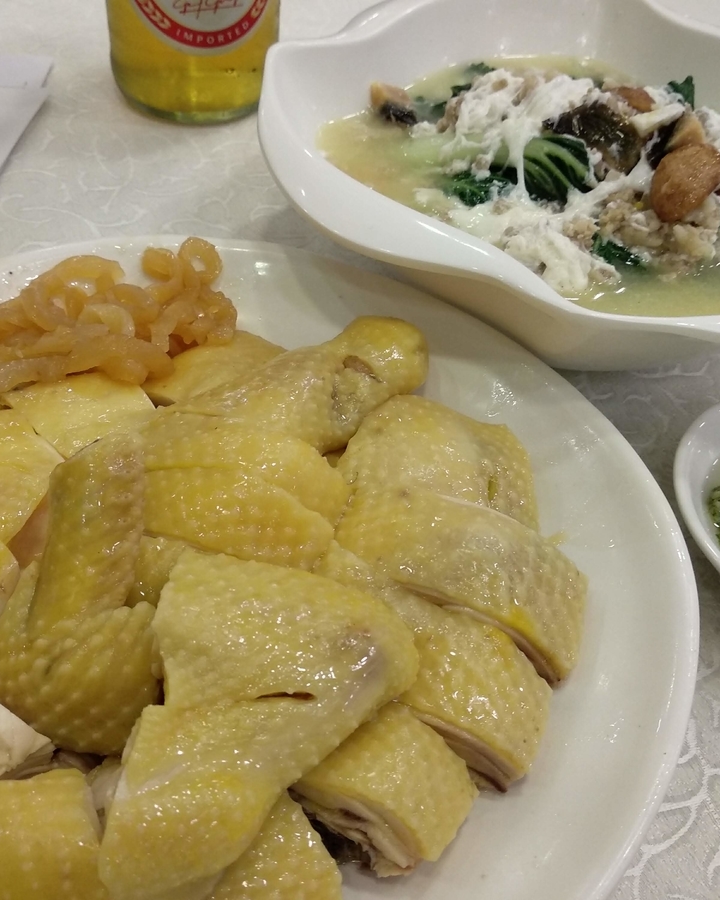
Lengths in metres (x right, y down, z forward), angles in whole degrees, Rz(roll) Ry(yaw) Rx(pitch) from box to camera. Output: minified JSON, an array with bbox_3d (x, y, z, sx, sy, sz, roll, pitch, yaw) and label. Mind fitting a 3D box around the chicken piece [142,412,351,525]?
[{"bbox_3d":[-0.029,0.009,0.223,0.048,0.025,0.030,8,47,1],"label":"chicken piece"}]

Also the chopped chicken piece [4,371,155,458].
[{"bbox_3d":[-0.073,-0.004,0.239,0.035,0.023,0.027,-19,52,-23],"label":"chopped chicken piece"}]

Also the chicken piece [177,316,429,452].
[{"bbox_3d":[-0.016,-0.017,0.257,0.071,0.029,0.031,-16,51,-20],"label":"chicken piece"}]

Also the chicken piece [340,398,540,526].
[{"bbox_3d":[0.019,0.010,0.237,0.047,0.030,0.035,0,47,-7],"label":"chicken piece"}]

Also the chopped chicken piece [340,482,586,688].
[{"bbox_3d":[0.022,0.034,0.216,0.054,0.029,0.028,16,47,9],"label":"chopped chicken piece"}]

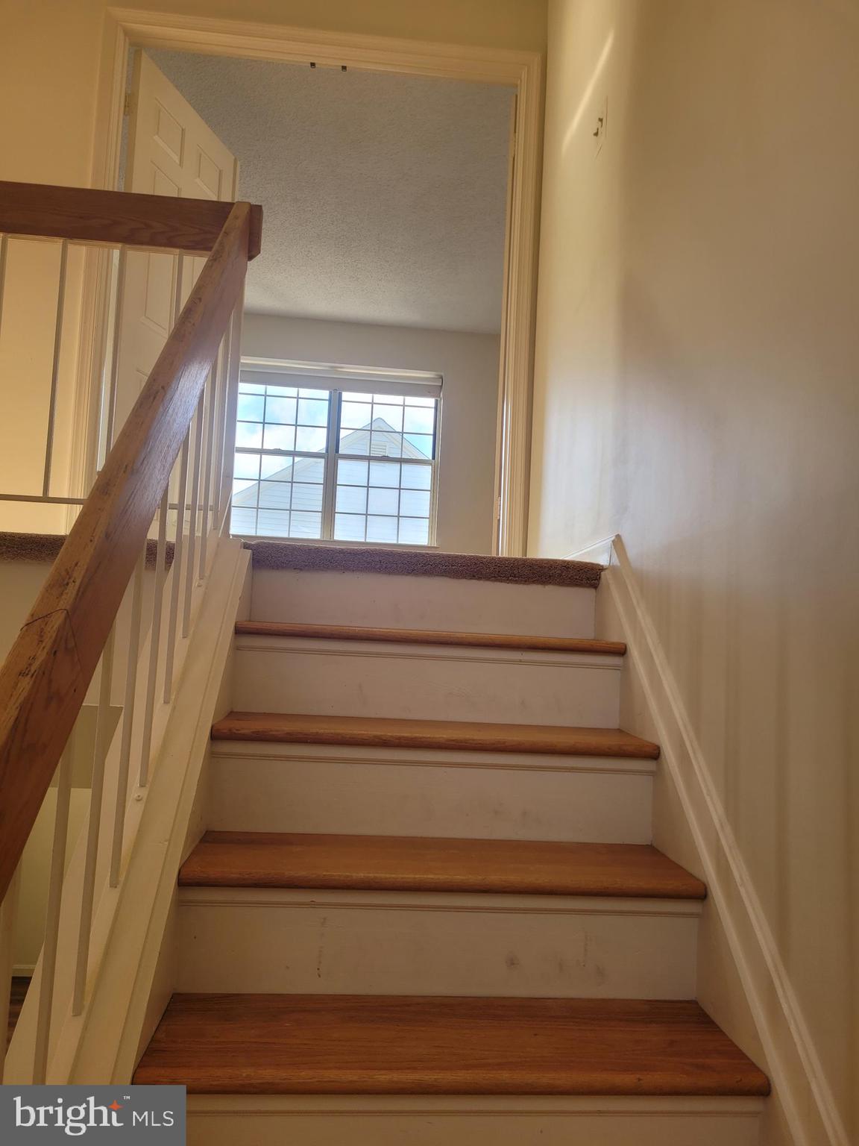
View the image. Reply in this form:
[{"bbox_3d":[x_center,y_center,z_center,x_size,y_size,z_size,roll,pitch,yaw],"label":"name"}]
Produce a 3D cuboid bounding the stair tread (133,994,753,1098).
[{"bbox_3d":[0.032,0.708,1.298,0.875,0.027,0.258,3,-4,-5],"label":"stair tread"}]

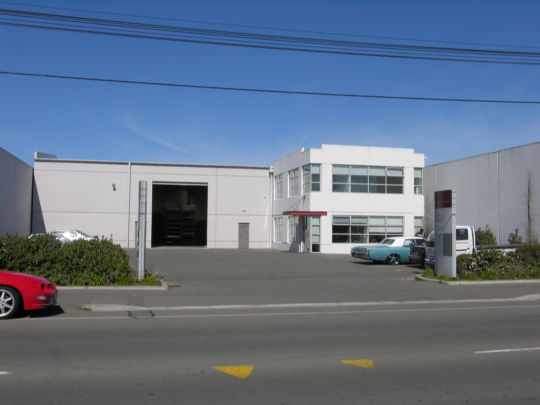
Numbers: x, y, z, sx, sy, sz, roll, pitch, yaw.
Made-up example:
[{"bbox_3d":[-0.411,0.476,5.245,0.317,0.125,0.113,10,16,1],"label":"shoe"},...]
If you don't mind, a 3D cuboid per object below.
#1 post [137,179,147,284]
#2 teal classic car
[{"bbox_3d":[-4.009,0.904,18.030,0.230,3.050,0.950,1,-3,-14],"label":"post"},{"bbox_3d":[7.045,2.456,29.486,5.550,1.370,2.000,1,-3,-16],"label":"teal classic car"}]

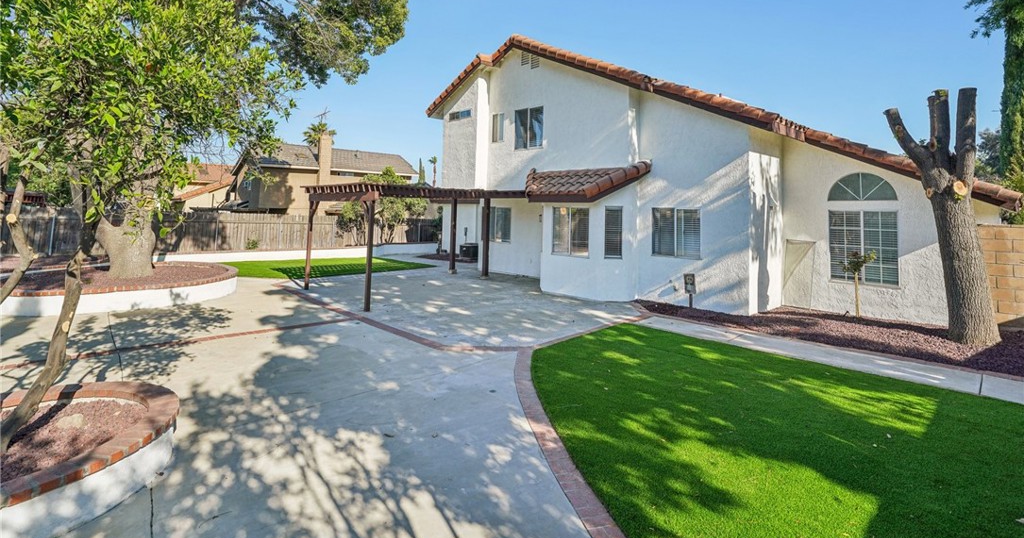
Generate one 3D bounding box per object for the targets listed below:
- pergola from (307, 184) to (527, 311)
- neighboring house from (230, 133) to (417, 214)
[{"bbox_3d":[-2.490,-0.833,12.377,3.800,2.620,5.400,6,9,43],"label":"pergola"},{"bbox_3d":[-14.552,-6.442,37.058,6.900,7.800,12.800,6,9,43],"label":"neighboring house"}]

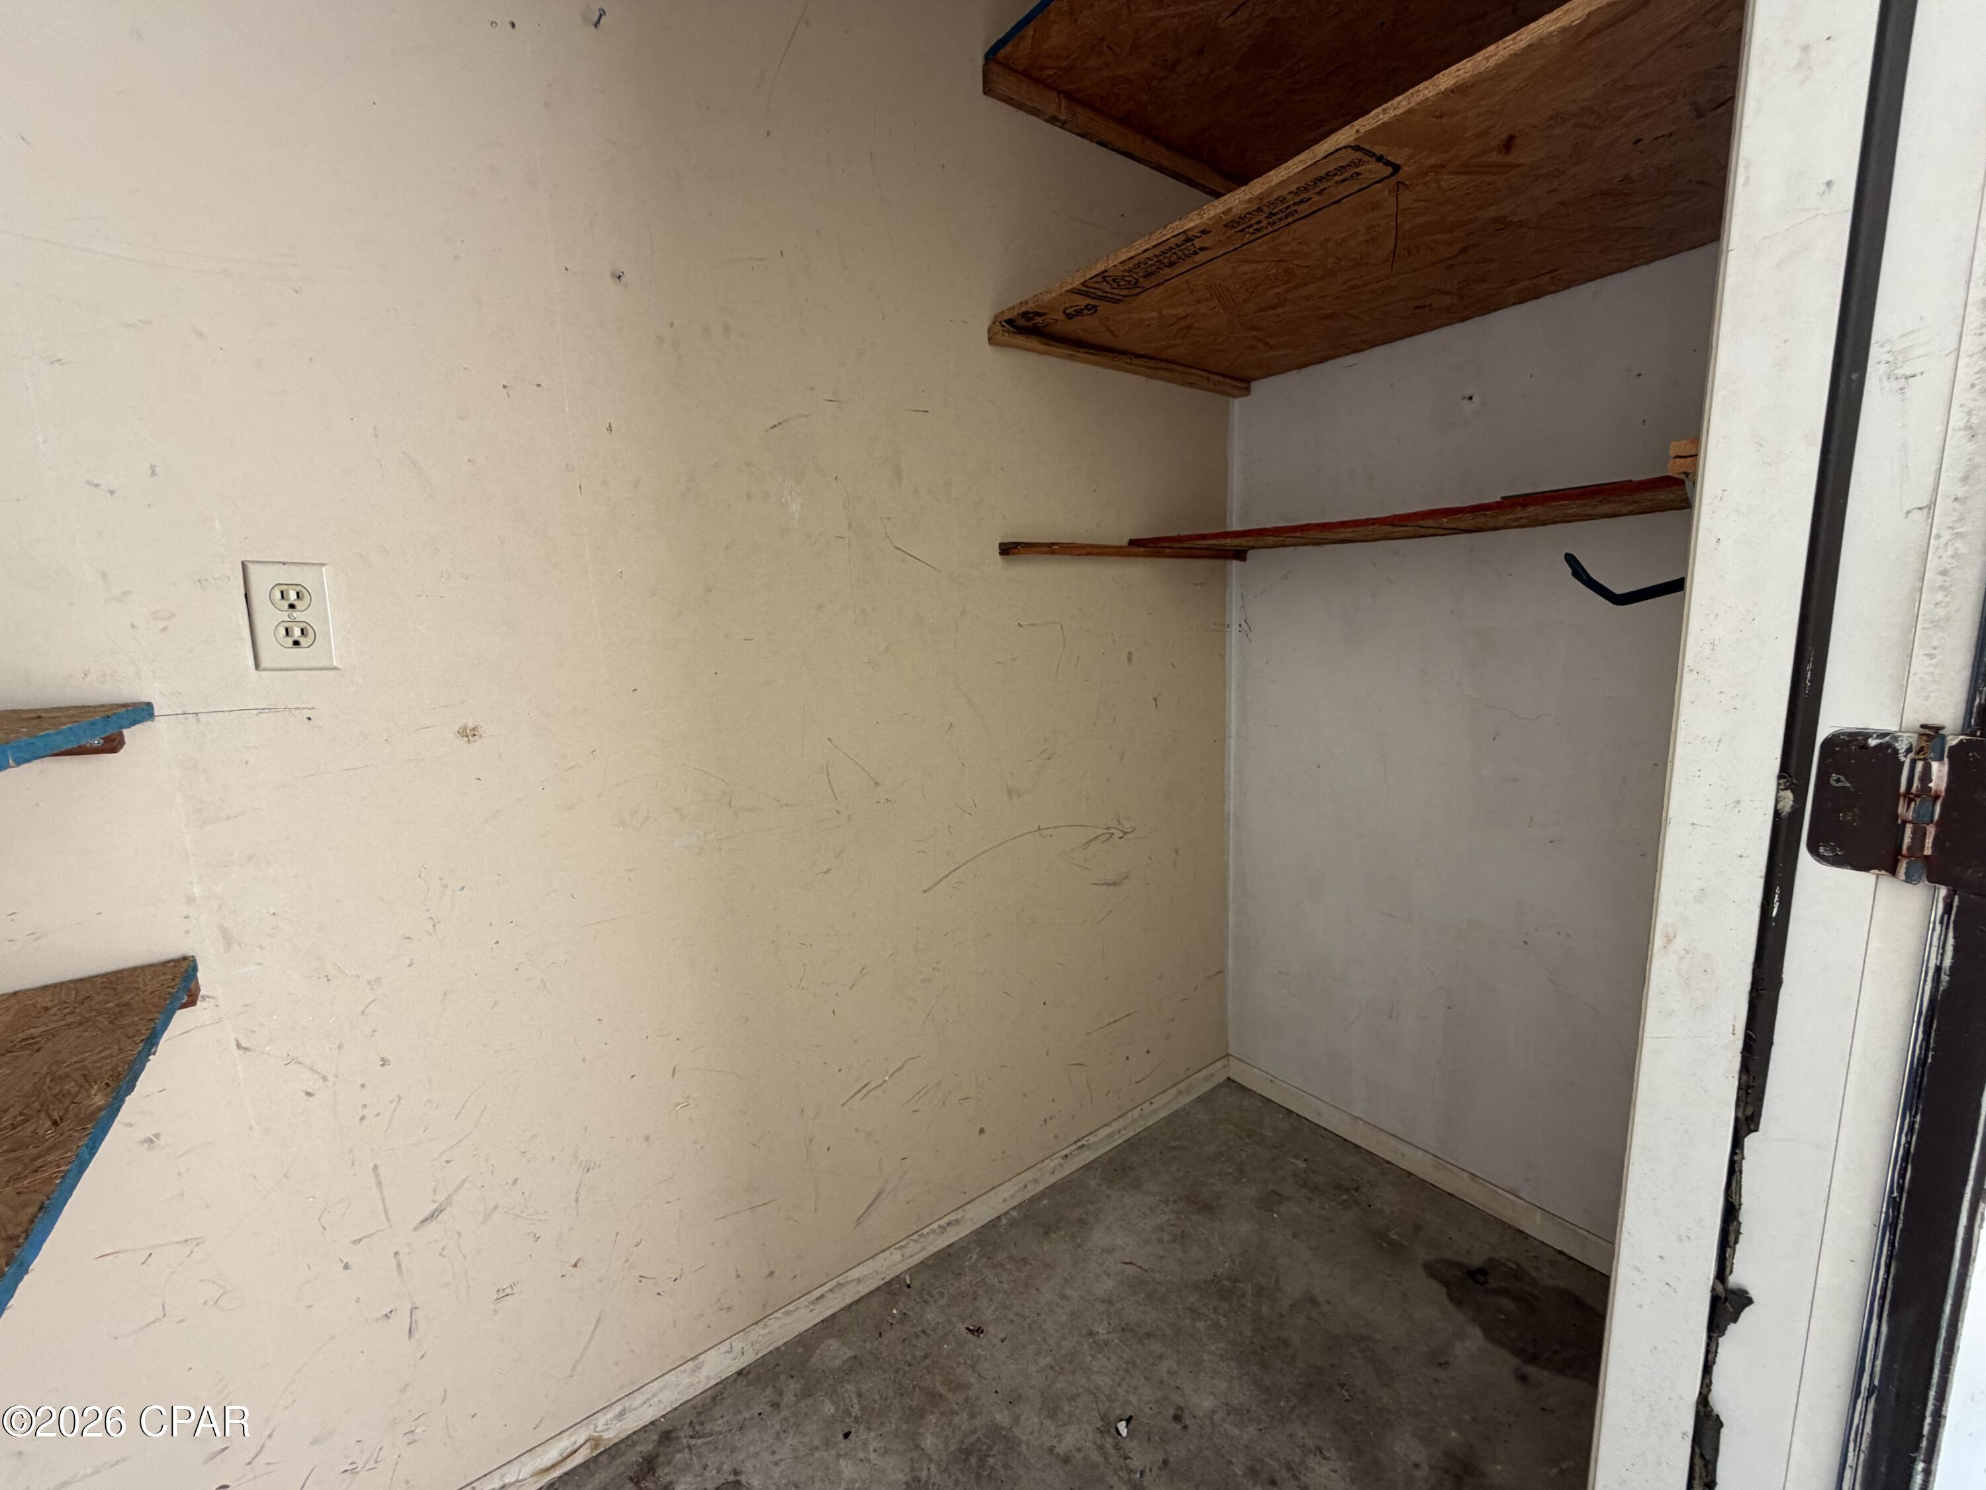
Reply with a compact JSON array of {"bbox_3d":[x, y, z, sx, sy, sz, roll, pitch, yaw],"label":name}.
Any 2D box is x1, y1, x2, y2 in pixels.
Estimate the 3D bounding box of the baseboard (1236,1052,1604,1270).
[{"bbox_3d":[0.863,0.852,1.646,0.012,0.060,0.920,-9,11,-36],"label":"baseboard"}]

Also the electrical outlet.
[{"bbox_3d":[-0.755,-0.138,0.867,0.070,0.114,0.007,-6,10,-36],"label":"electrical outlet"}]

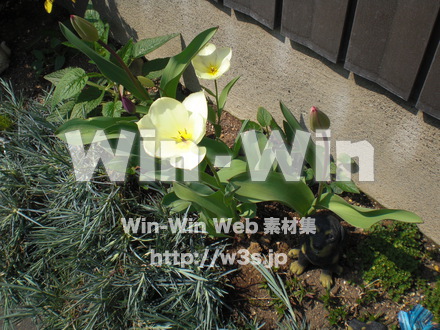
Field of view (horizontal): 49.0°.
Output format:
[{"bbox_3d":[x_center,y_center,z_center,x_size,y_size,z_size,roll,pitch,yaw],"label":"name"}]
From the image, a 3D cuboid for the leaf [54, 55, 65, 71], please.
[{"bbox_3d":[-0.409,-0.261,1.230,0.024,0.012,0.047,8,65,-7],"label":"leaf"}]

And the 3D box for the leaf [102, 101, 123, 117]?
[{"bbox_3d":[-0.245,-0.126,1.105,0.043,0.015,0.052,-2,55,-6],"label":"leaf"}]

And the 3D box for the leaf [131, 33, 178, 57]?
[{"bbox_3d":[-0.150,-0.283,1.130,0.110,0.020,0.045,-24,80,0],"label":"leaf"}]

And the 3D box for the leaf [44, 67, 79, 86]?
[{"bbox_3d":[-0.373,-0.210,1.140,0.076,0.018,0.046,-8,78,-15],"label":"leaf"}]

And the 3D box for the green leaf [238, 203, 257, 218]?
[{"bbox_3d":[0.052,0.087,0.920,0.034,0.022,0.030,-2,48,0],"label":"green leaf"}]

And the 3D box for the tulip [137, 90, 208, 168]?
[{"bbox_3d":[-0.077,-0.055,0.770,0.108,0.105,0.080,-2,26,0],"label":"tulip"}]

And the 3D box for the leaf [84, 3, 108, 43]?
[{"bbox_3d":[-0.305,-0.353,1.200,0.048,0.099,0.025,-18,24,-9],"label":"leaf"}]

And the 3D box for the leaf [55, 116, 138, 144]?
[{"bbox_3d":[-0.233,-0.065,0.910,0.158,0.035,0.045,-2,48,0],"label":"leaf"}]

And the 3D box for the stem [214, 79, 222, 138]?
[{"bbox_3d":[-0.006,-0.115,1.022,0.009,0.181,0.009,-1,53,1],"label":"stem"}]

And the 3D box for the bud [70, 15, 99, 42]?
[{"bbox_3d":[-0.280,-0.283,1.000,0.038,0.075,0.038,-45,31,0],"label":"bud"}]

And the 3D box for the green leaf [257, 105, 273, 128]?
[{"bbox_3d":[0.090,-0.097,0.980,0.034,0.044,0.014,-12,13,1],"label":"green leaf"}]

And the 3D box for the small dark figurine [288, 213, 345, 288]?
[{"bbox_3d":[0.174,0.141,0.837,0.090,0.115,0.092,17,51,16],"label":"small dark figurine"}]

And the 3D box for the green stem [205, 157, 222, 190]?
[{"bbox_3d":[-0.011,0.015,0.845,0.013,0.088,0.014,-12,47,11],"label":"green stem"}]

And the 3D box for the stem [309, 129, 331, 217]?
[{"bbox_3d":[0.177,0.010,0.860,0.020,0.210,0.022,-2,48,0],"label":"stem"}]

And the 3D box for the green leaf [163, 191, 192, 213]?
[{"bbox_3d":[-0.082,0.074,0.930,0.054,0.018,0.036,0,69,0],"label":"green leaf"}]

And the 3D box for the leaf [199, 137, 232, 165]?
[{"bbox_3d":[-0.008,-0.027,0.890,0.058,0.035,0.042,-2,48,0],"label":"leaf"}]

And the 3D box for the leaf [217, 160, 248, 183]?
[{"bbox_3d":[0.022,0.010,0.865,0.056,0.030,0.038,-2,48,0],"label":"leaf"}]

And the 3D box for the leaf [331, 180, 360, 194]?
[{"bbox_3d":[0.245,0.044,0.945,0.058,0.018,0.026,-2,48,0],"label":"leaf"}]

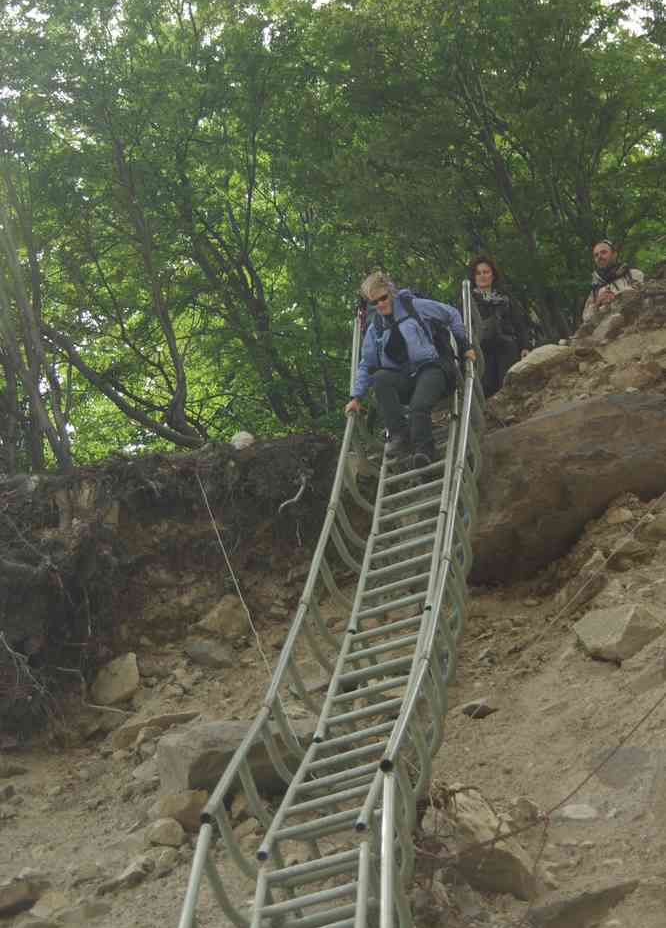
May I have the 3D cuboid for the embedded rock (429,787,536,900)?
[{"bbox_3d":[0.626,1.590,11.300,0.450,0.420,0.380,0,-18,0],"label":"embedded rock"}]

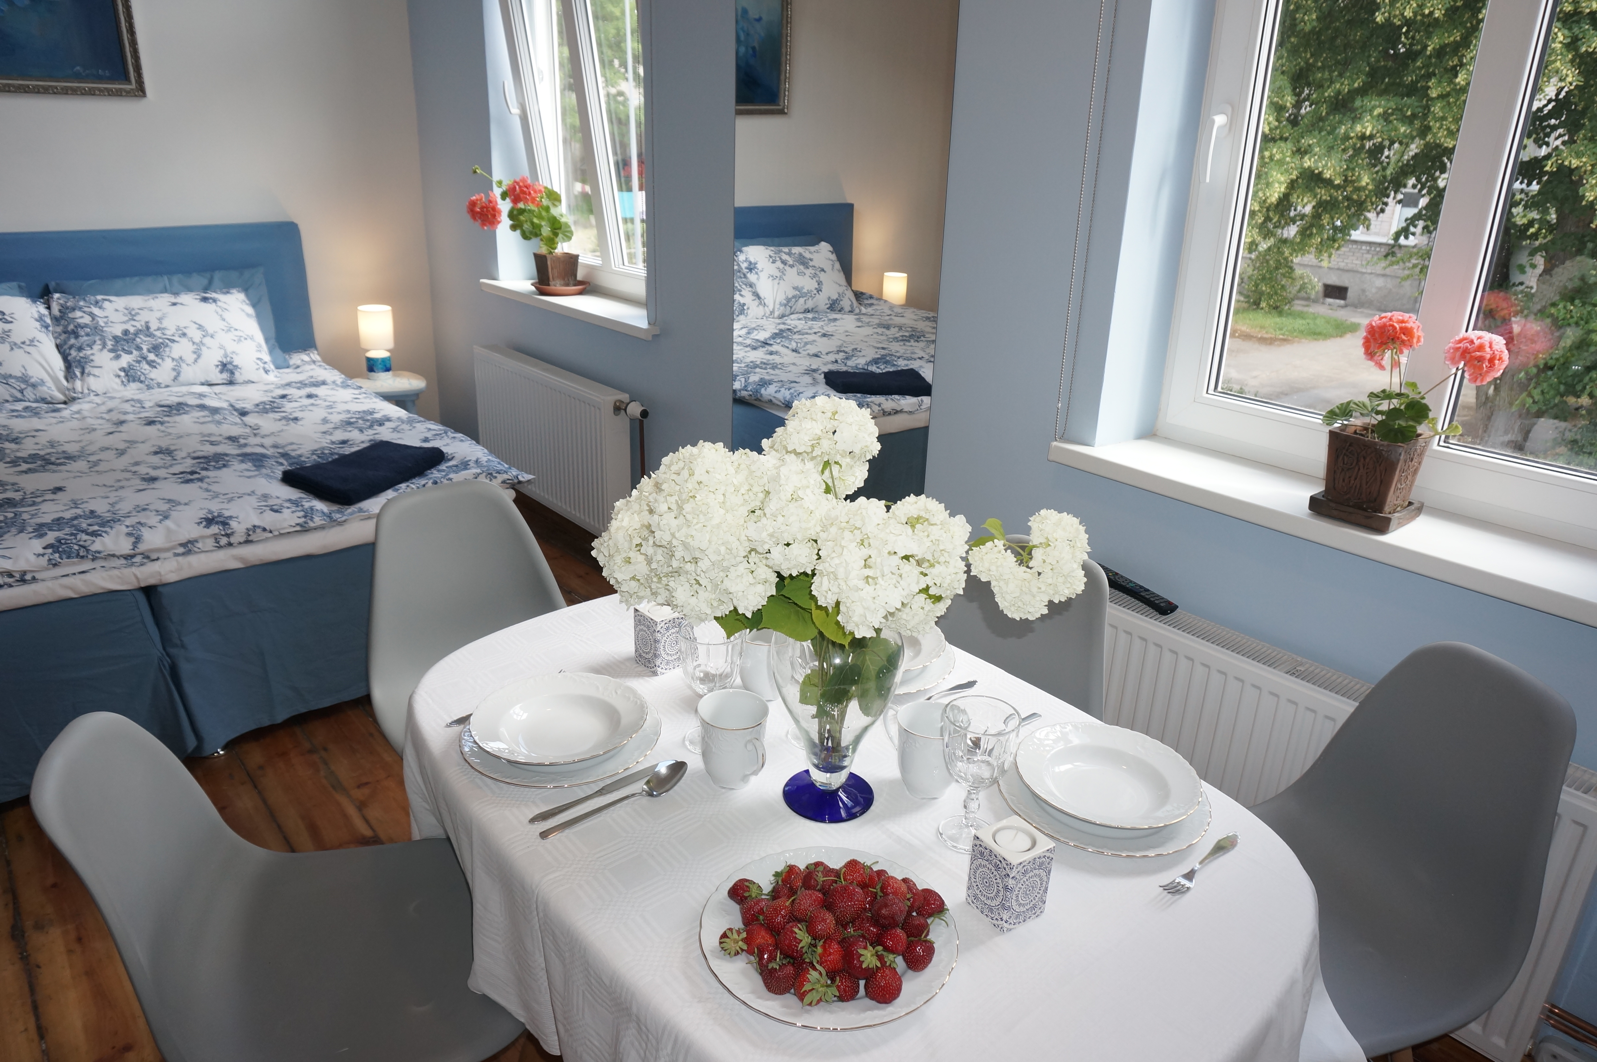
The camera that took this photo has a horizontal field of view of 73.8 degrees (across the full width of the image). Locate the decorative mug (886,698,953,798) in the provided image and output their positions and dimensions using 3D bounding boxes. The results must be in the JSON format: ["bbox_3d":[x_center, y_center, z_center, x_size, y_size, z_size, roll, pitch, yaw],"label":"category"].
[{"bbox_3d":[0.154,0.268,1.307,0.088,0.097,0.110,-15,27,-37],"label":"decorative mug"}]

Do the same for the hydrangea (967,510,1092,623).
[{"bbox_3d":[0.274,0.038,1.260,0.140,0.122,0.125,7,21,12],"label":"hydrangea"}]

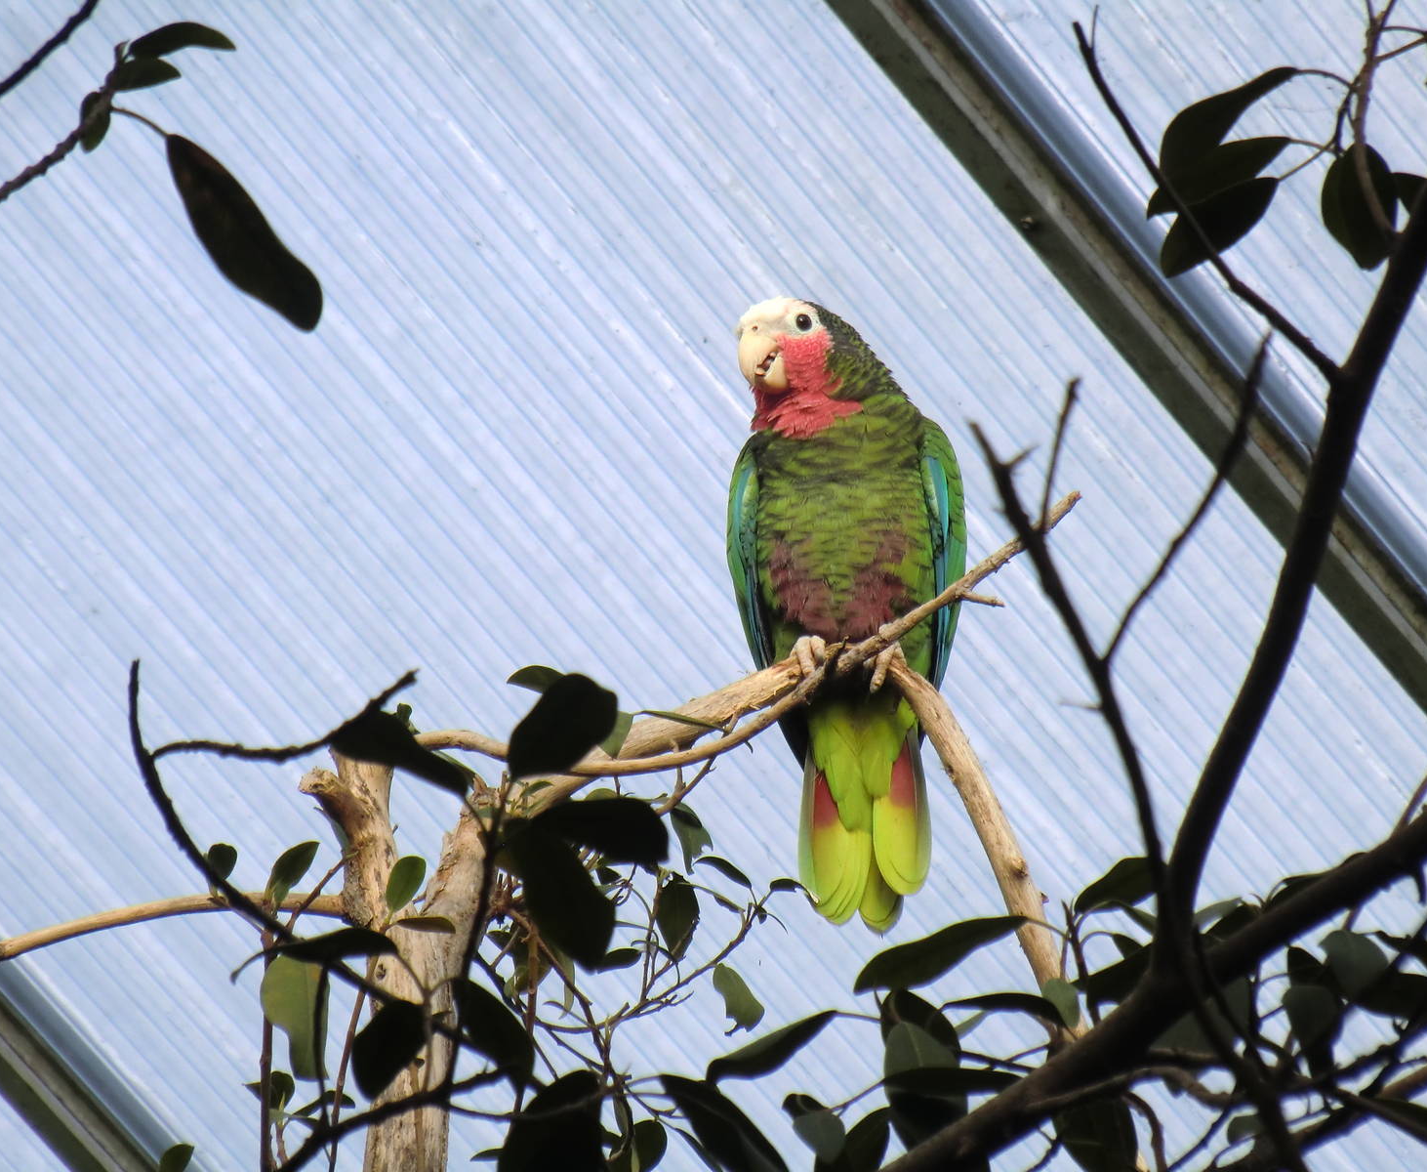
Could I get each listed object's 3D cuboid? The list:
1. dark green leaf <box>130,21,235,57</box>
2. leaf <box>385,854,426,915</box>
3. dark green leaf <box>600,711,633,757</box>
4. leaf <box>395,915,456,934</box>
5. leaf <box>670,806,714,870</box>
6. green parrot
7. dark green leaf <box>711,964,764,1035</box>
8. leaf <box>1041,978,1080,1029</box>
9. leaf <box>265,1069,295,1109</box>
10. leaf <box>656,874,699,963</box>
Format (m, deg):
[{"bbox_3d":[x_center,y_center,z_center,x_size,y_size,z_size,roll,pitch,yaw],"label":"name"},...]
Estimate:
[{"bbox_3d":[-0.238,-0.245,4.850,0.048,0.016,0.020,0,-25,0],"label":"dark green leaf"},{"bbox_3d":[-0.148,0.143,5.200,0.017,0.029,0.011,20,-11,-2],"label":"leaf"},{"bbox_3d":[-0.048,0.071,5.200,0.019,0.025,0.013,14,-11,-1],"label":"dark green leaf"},{"bbox_3d":[-0.139,0.163,5.220,0.029,0.010,0.016,0,-25,0],"label":"leaf"},{"bbox_3d":[-0.011,0.121,5.200,0.018,0.033,0.014,-22,-11,2],"label":"leaf"},{"bbox_3d":[0.065,0.013,5.300,0.117,0.305,0.135,-5,-13,6],"label":"green parrot"},{"bbox_3d":[0.011,0.199,5.200,0.019,0.037,0.014,-23,-10,2],"label":"dark green leaf"},{"bbox_3d":[0.164,0.197,5.100,0.016,0.027,0.013,-17,-11,2],"label":"leaf"},{"bbox_3d":[-0.209,0.242,5.200,0.015,0.019,0.012,3,-11,0],"label":"leaf"},{"bbox_3d":[-0.017,0.159,5.200,0.020,0.042,0.013,-5,-11,0],"label":"leaf"}]

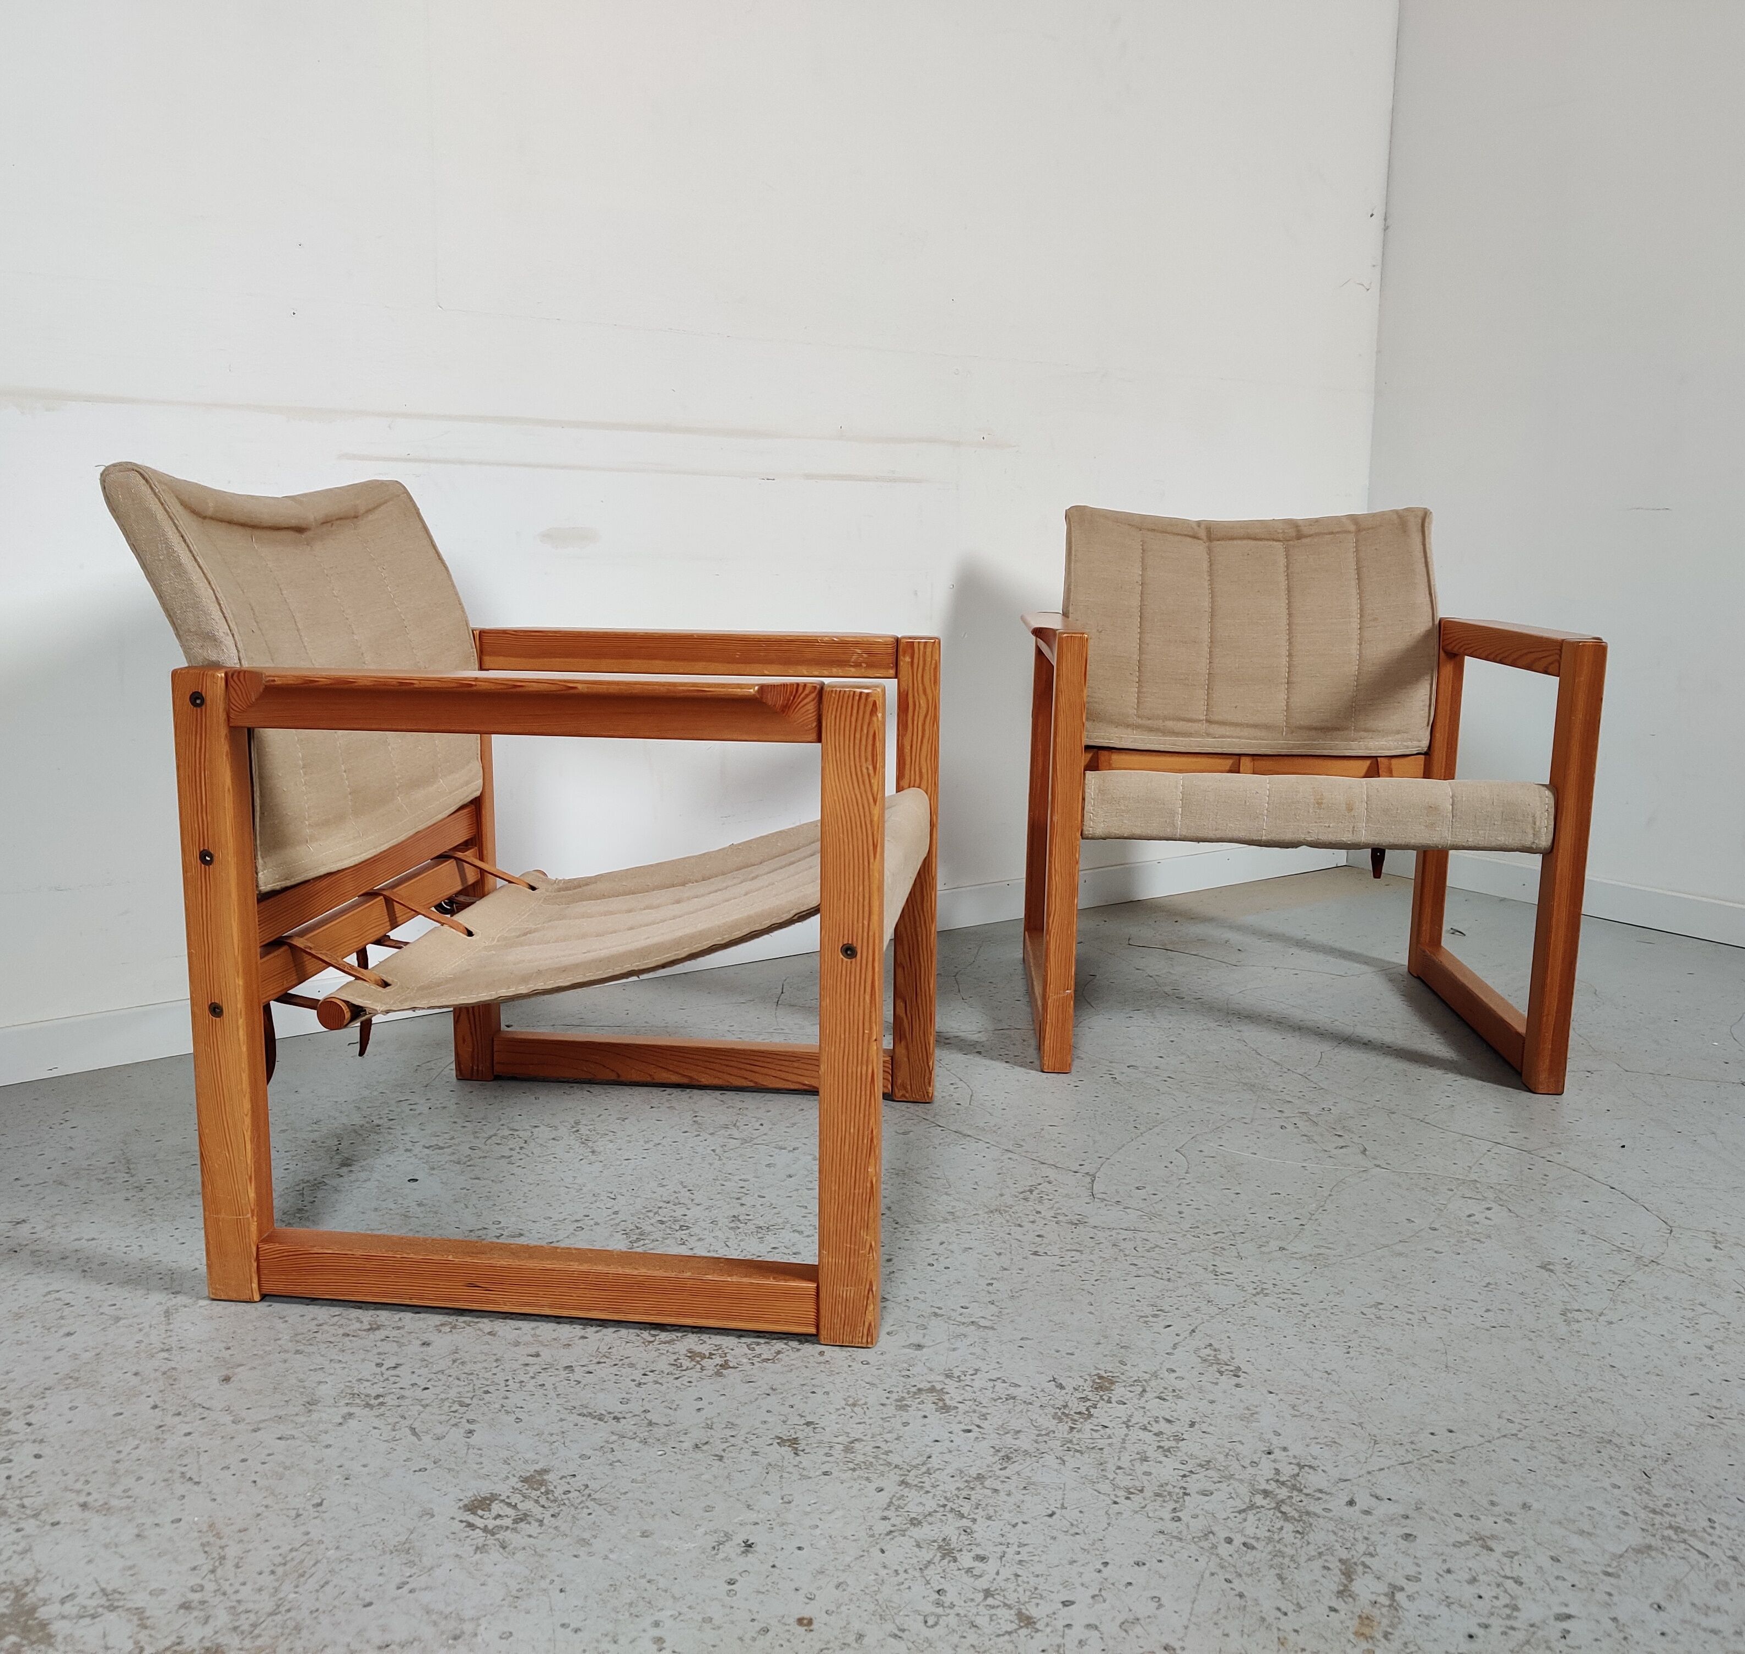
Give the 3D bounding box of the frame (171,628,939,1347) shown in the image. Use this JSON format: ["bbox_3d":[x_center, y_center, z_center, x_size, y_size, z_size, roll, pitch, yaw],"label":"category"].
[{"bbox_3d":[-0.241,0.095,1.688,0.569,0.535,0.669,2,10,6],"label":"frame"}]

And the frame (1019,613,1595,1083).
[{"bbox_3d":[0.534,-0.001,2.301,0.669,0.535,0.569,1,10,2],"label":"frame"}]

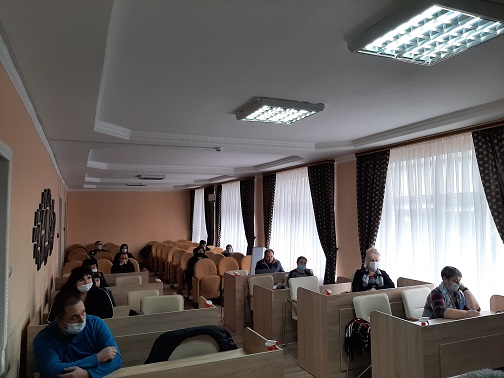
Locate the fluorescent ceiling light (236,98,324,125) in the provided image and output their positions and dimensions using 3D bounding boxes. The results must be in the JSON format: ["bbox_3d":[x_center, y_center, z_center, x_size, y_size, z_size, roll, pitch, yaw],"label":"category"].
[{"bbox_3d":[0.272,-0.769,3.759,0.635,0.085,0.610,2,-4,-24],"label":"fluorescent ceiling light"}]

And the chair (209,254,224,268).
[{"bbox_3d":[-0.821,2.004,8.815,0.560,0.940,0.550,0,-4,-24],"label":"chair"}]

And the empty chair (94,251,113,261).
[{"bbox_3d":[-3.556,2.013,9.030,0.530,0.970,0.470,2,-4,-24],"label":"empty chair"}]

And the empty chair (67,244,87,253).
[{"bbox_3d":[-5.597,2.253,12.160,0.550,0.910,0.550,1,-4,-24],"label":"empty chair"}]

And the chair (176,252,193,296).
[{"bbox_3d":[-1.465,2.031,9.086,0.560,0.940,0.550,0,-4,-24],"label":"chair"}]

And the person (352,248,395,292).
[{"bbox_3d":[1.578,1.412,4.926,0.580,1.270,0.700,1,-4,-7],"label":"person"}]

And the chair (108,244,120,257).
[{"bbox_3d":[-4.125,2.201,11.617,0.550,0.910,0.550,1,-4,-24],"label":"chair"}]

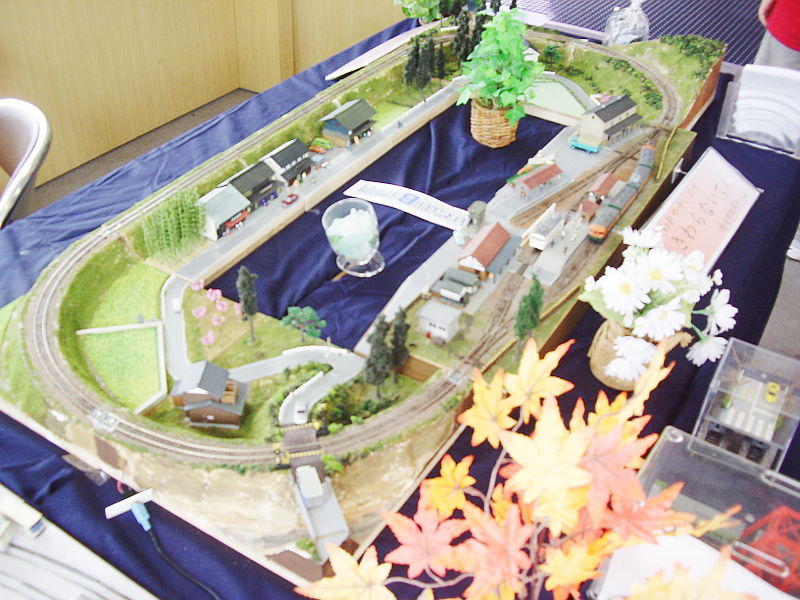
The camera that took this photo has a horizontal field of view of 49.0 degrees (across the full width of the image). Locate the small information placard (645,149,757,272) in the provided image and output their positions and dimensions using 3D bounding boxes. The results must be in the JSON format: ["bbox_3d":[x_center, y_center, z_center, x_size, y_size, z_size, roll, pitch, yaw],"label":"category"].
[{"bbox_3d":[0.476,-0.142,1.356,0.107,0.012,0.297,44,46,4],"label":"small information placard"}]

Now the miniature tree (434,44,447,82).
[{"bbox_3d":[0.080,-0.446,1.656,0.023,0.082,0.023,21,41,22],"label":"miniature tree"}]

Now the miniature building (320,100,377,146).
[{"bbox_3d":[-0.080,-0.284,1.397,0.061,0.047,0.072,22,42,22],"label":"miniature building"}]

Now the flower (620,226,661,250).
[{"bbox_3d":[0.229,-0.058,0.834,0.040,0.018,0.036,1,20,0],"label":"flower"}]

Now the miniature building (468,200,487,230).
[{"bbox_3d":[0.099,-0.107,1.097,0.017,0.022,0.022,19,39,24],"label":"miniature building"}]

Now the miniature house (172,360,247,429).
[{"bbox_3d":[-0.195,0.098,0.904,0.072,0.048,0.049,4,38,1],"label":"miniature house"}]

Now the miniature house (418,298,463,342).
[{"bbox_3d":[0.046,0.026,1.038,0.042,0.028,0.034,19,40,20],"label":"miniature house"}]

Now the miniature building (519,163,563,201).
[{"bbox_3d":[0.206,-0.180,1.321,0.034,0.027,0.081,29,44,30],"label":"miniature building"}]

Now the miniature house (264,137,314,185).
[{"bbox_3d":[-0.165,-0.204,1.294,0.049,0.043,0.065,23,42,23],"label":"miniature house"}]

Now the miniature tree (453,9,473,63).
[{"bbox_3d":[0.115,-0.473,1.586,0.028,0.108,0.028,2,38,-1],"label":"miniature tree"}]

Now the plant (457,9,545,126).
[{"bbox_3d":[0.147,-0.354,1.334,0.128,0.155,0.115,1,35,0],"label":"plant"}]

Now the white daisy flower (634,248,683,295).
[{"bbox_3d":[0.245,-0.027,0.832,0.045,0.045,0.018,-2,5,-4],"label":"white daisy flower"}]

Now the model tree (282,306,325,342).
[{"bbox_3d":[-0.115,0.031,1.042,0.051,0.049,0.047,2,37,-2],"label":"model tree"}]

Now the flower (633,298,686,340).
[{"bbox_3d":[0.246,0.018,0.833,0.047,0.020,0.044,-5,75,-8],"label":"flower"}]

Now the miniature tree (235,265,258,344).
[{"bbox_3d":[-0.155,0.006,0.900,0.021,0.094,0.021,1,35,0],"label":"miniature tree"}]

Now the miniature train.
[{"bbox_3d":[0.320,-0.153,1.232,0.027,0.027,0.249,20,41,20],"label":"miniature train"}]

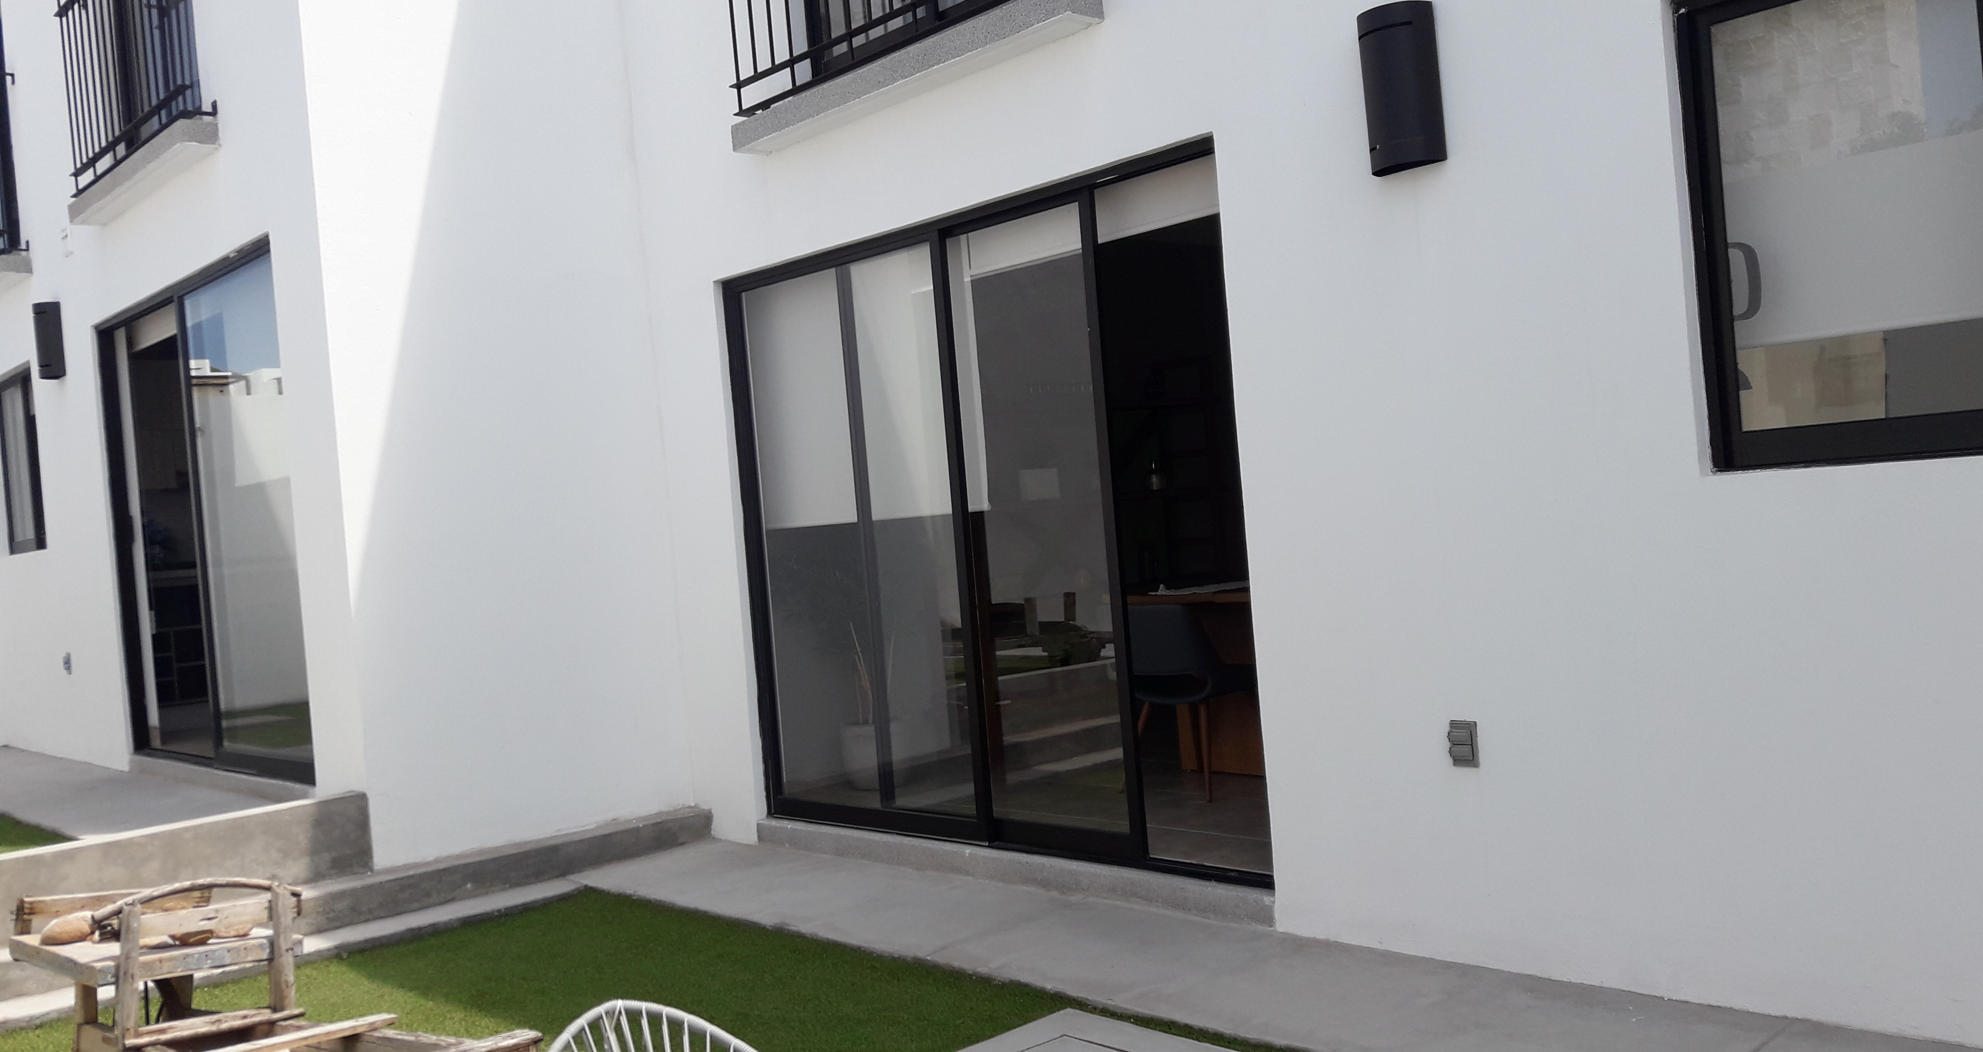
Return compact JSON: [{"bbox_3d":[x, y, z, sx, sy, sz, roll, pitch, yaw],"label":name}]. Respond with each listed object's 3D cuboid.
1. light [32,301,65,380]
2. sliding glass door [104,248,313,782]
[{"bbox_3d":[-4.911,-0.965,8.354,0.100,0.390,0.195,-5,0,-43],"label":"light"},{"bbox_3d":[-3.448,0.007,7.055,0.100,2.125,2.527,-5,0,-43],"label":"sliding glass door"}]

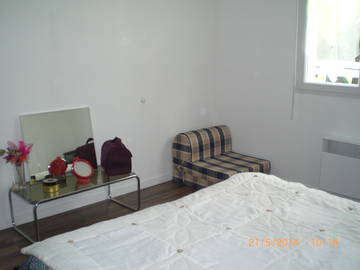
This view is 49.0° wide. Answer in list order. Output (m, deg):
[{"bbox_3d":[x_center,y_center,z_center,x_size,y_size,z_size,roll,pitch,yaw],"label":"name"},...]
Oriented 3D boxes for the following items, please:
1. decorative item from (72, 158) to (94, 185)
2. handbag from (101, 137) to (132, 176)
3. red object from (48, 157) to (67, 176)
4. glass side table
[{"bbox_3d":[-0.899,0.326,3.716,0.170,0.215,0.100,-9,14,-36],"label":"decorative item"},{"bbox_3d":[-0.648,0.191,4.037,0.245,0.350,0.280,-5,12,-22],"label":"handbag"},{"bbox_3d":[-1.223,0.315,3.945,0.175,0.185,0.090,-11,15,-42],"label":"red object"},{"bbox_3d":[-0.966,0.626,3.743,1.057,0.382,0.550,-11,15,-42],"label":"glass side table"}]

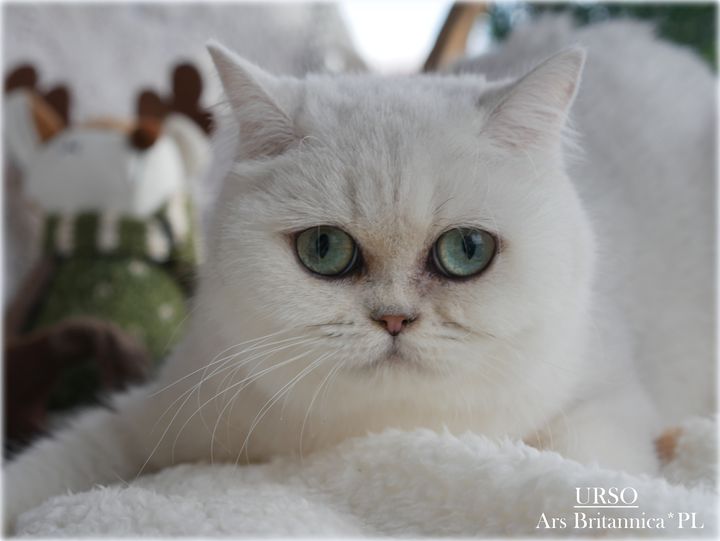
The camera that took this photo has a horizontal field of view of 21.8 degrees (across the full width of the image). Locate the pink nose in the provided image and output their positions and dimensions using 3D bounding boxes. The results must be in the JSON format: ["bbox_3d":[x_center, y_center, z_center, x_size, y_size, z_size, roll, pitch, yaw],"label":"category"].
[{"bbox_3d":[0.011,0.017,0.592,0.013,0.007,0.009,1,2,1],"label":"pink nose"}]

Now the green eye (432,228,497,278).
[{"bbox_3d":[0.034,-0.005,0.607,0.021,0.016,0.013,1,2,-3],"label":"green eye"}]

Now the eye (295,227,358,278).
[{"bbox_3d":[-0.011,-0.006,0.607,0.020,0.016,0.013,1,2,5],"label":"eye"}]

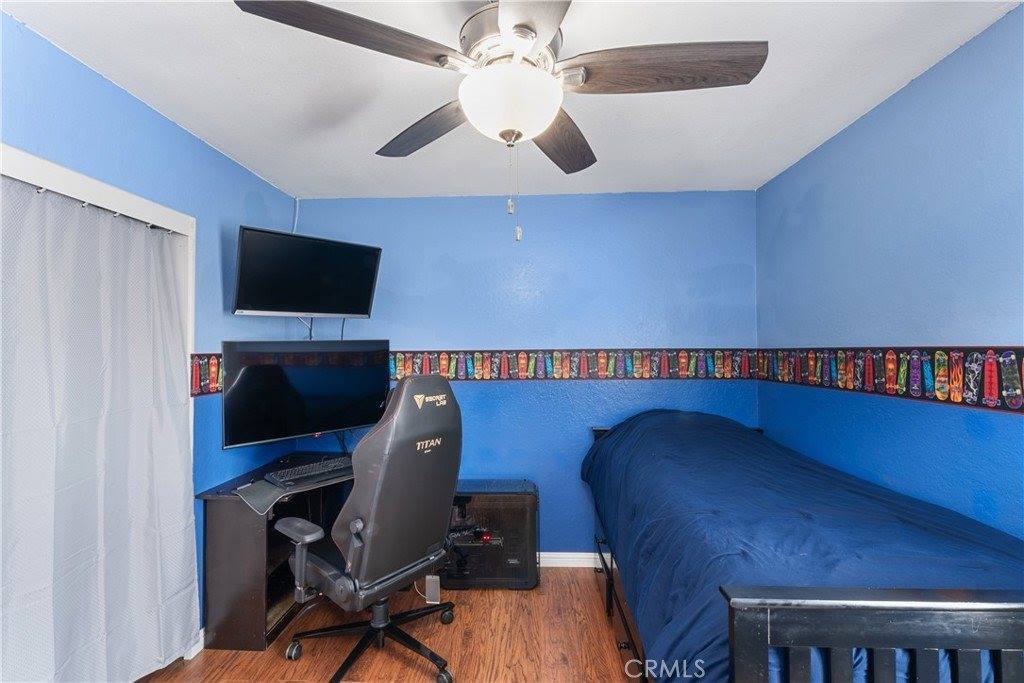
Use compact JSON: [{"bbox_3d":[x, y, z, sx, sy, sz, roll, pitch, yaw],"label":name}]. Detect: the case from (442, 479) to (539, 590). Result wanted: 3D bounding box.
[{"bbox_3d":[-0.126,1.187,2.660,0.568,0.570,0.255,0,-1,3],"label":"case"}]

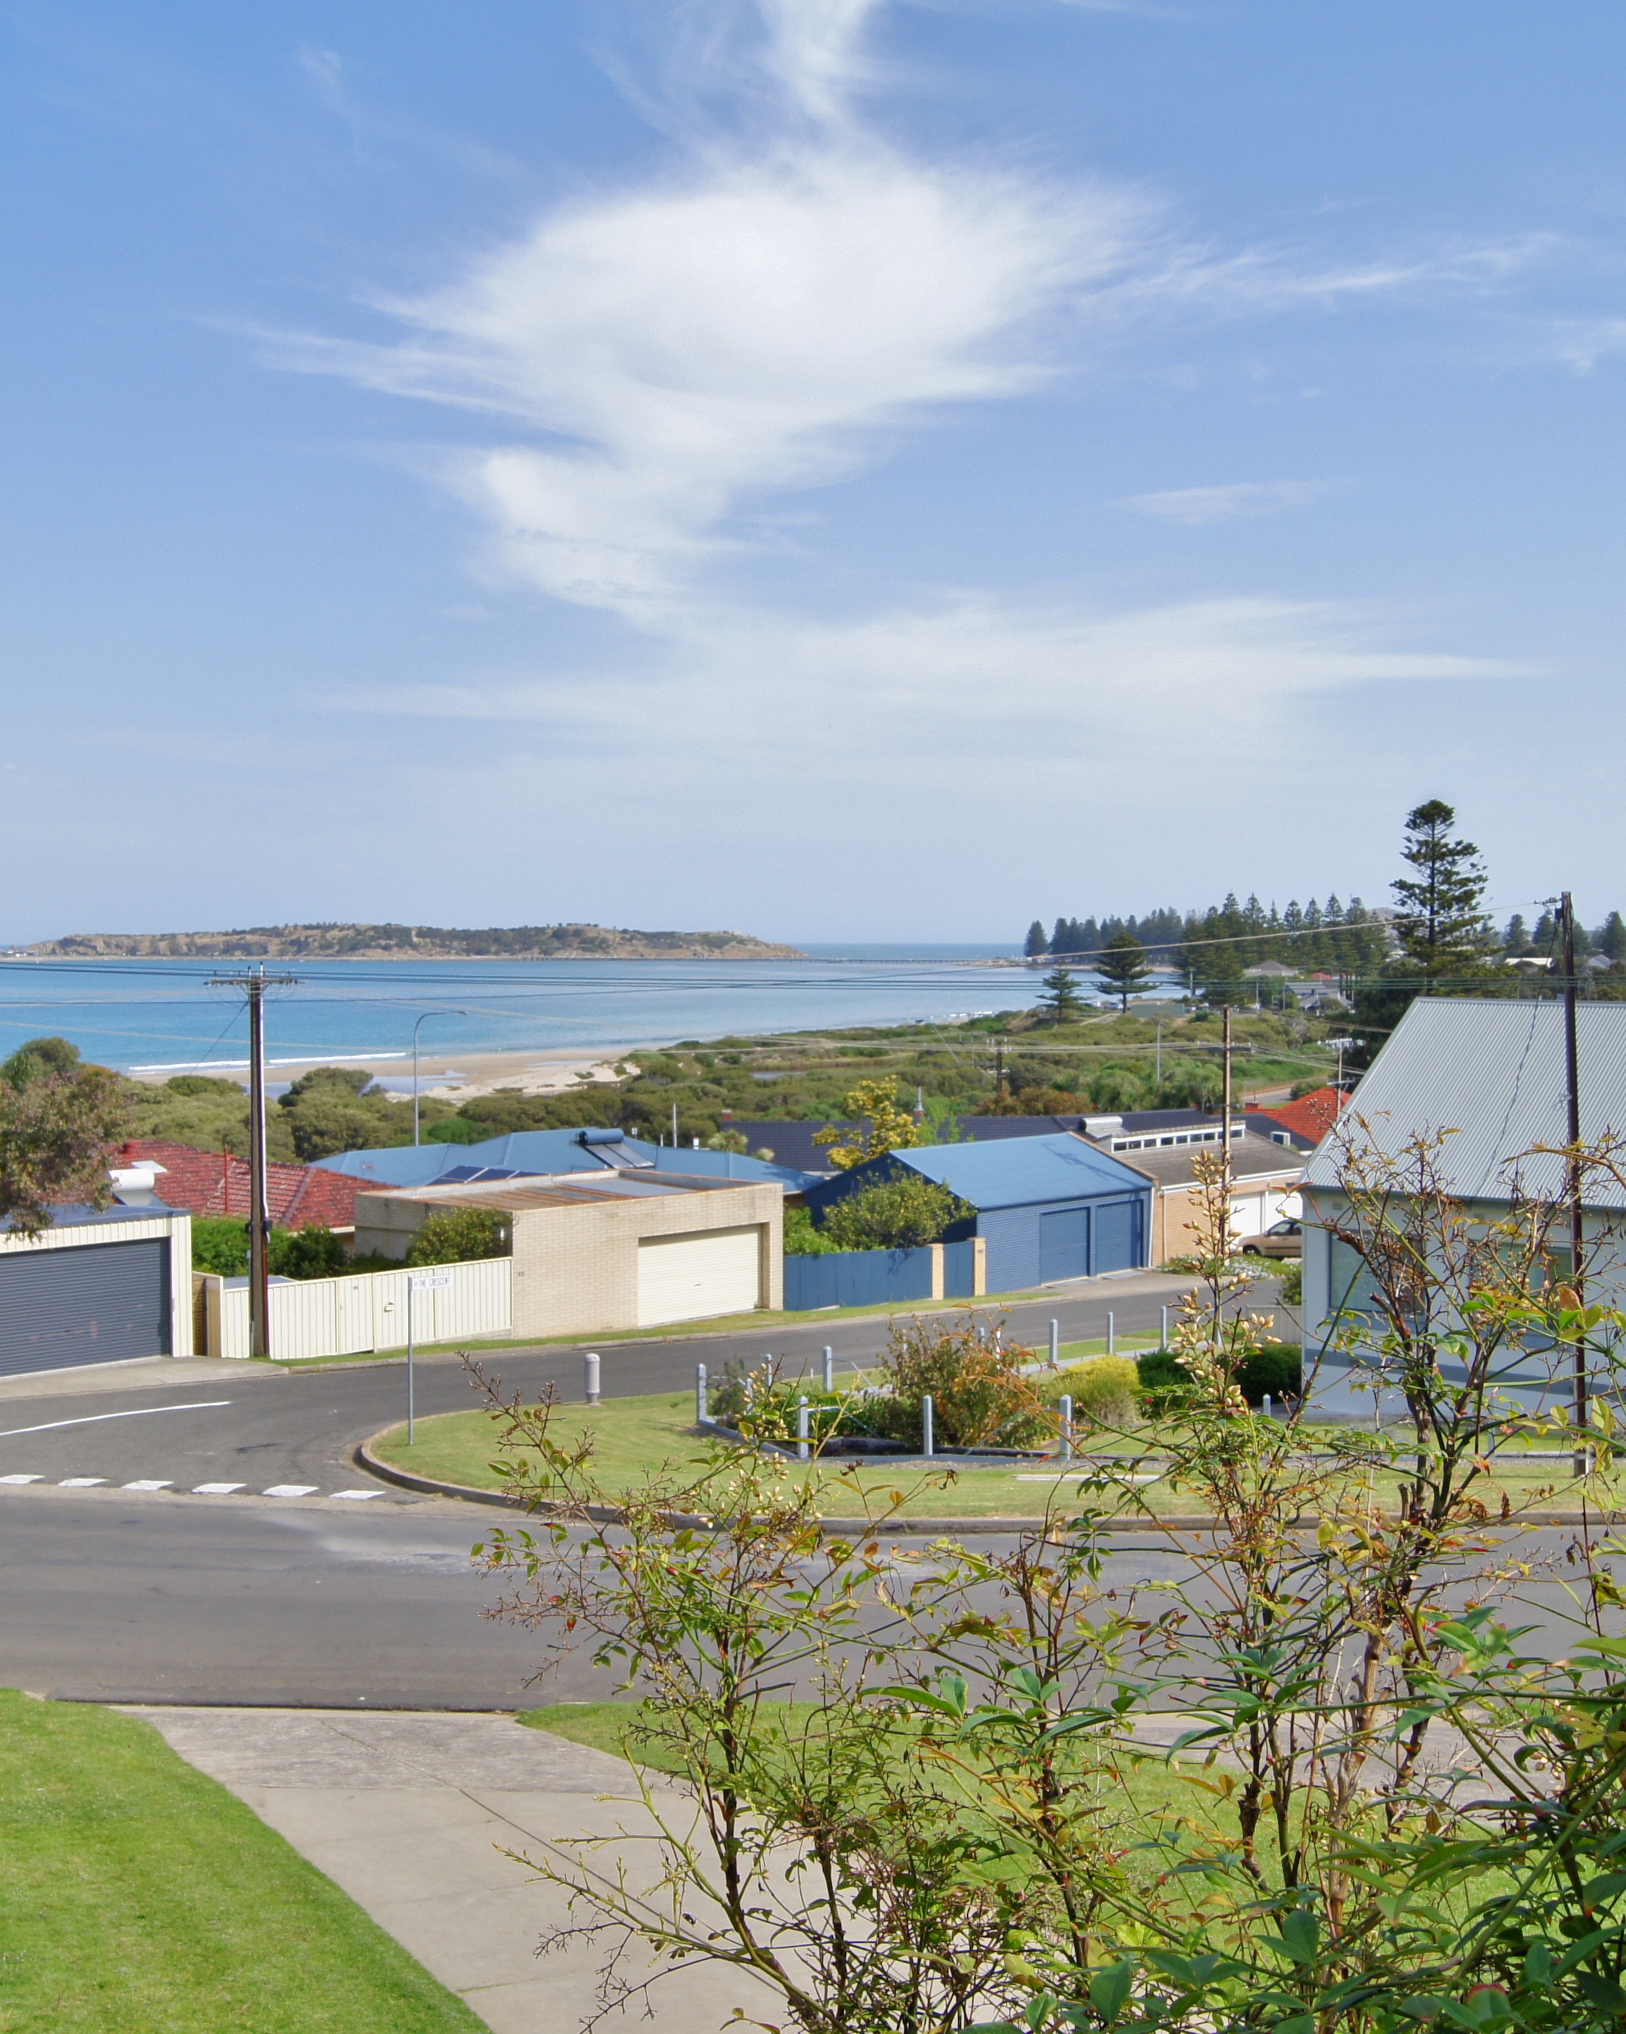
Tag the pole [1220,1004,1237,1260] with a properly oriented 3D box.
[{"bbox_3d":[14.106,4.034,78.181,0.450,8.900,0.350,0,2,10],"label":"pole"}]

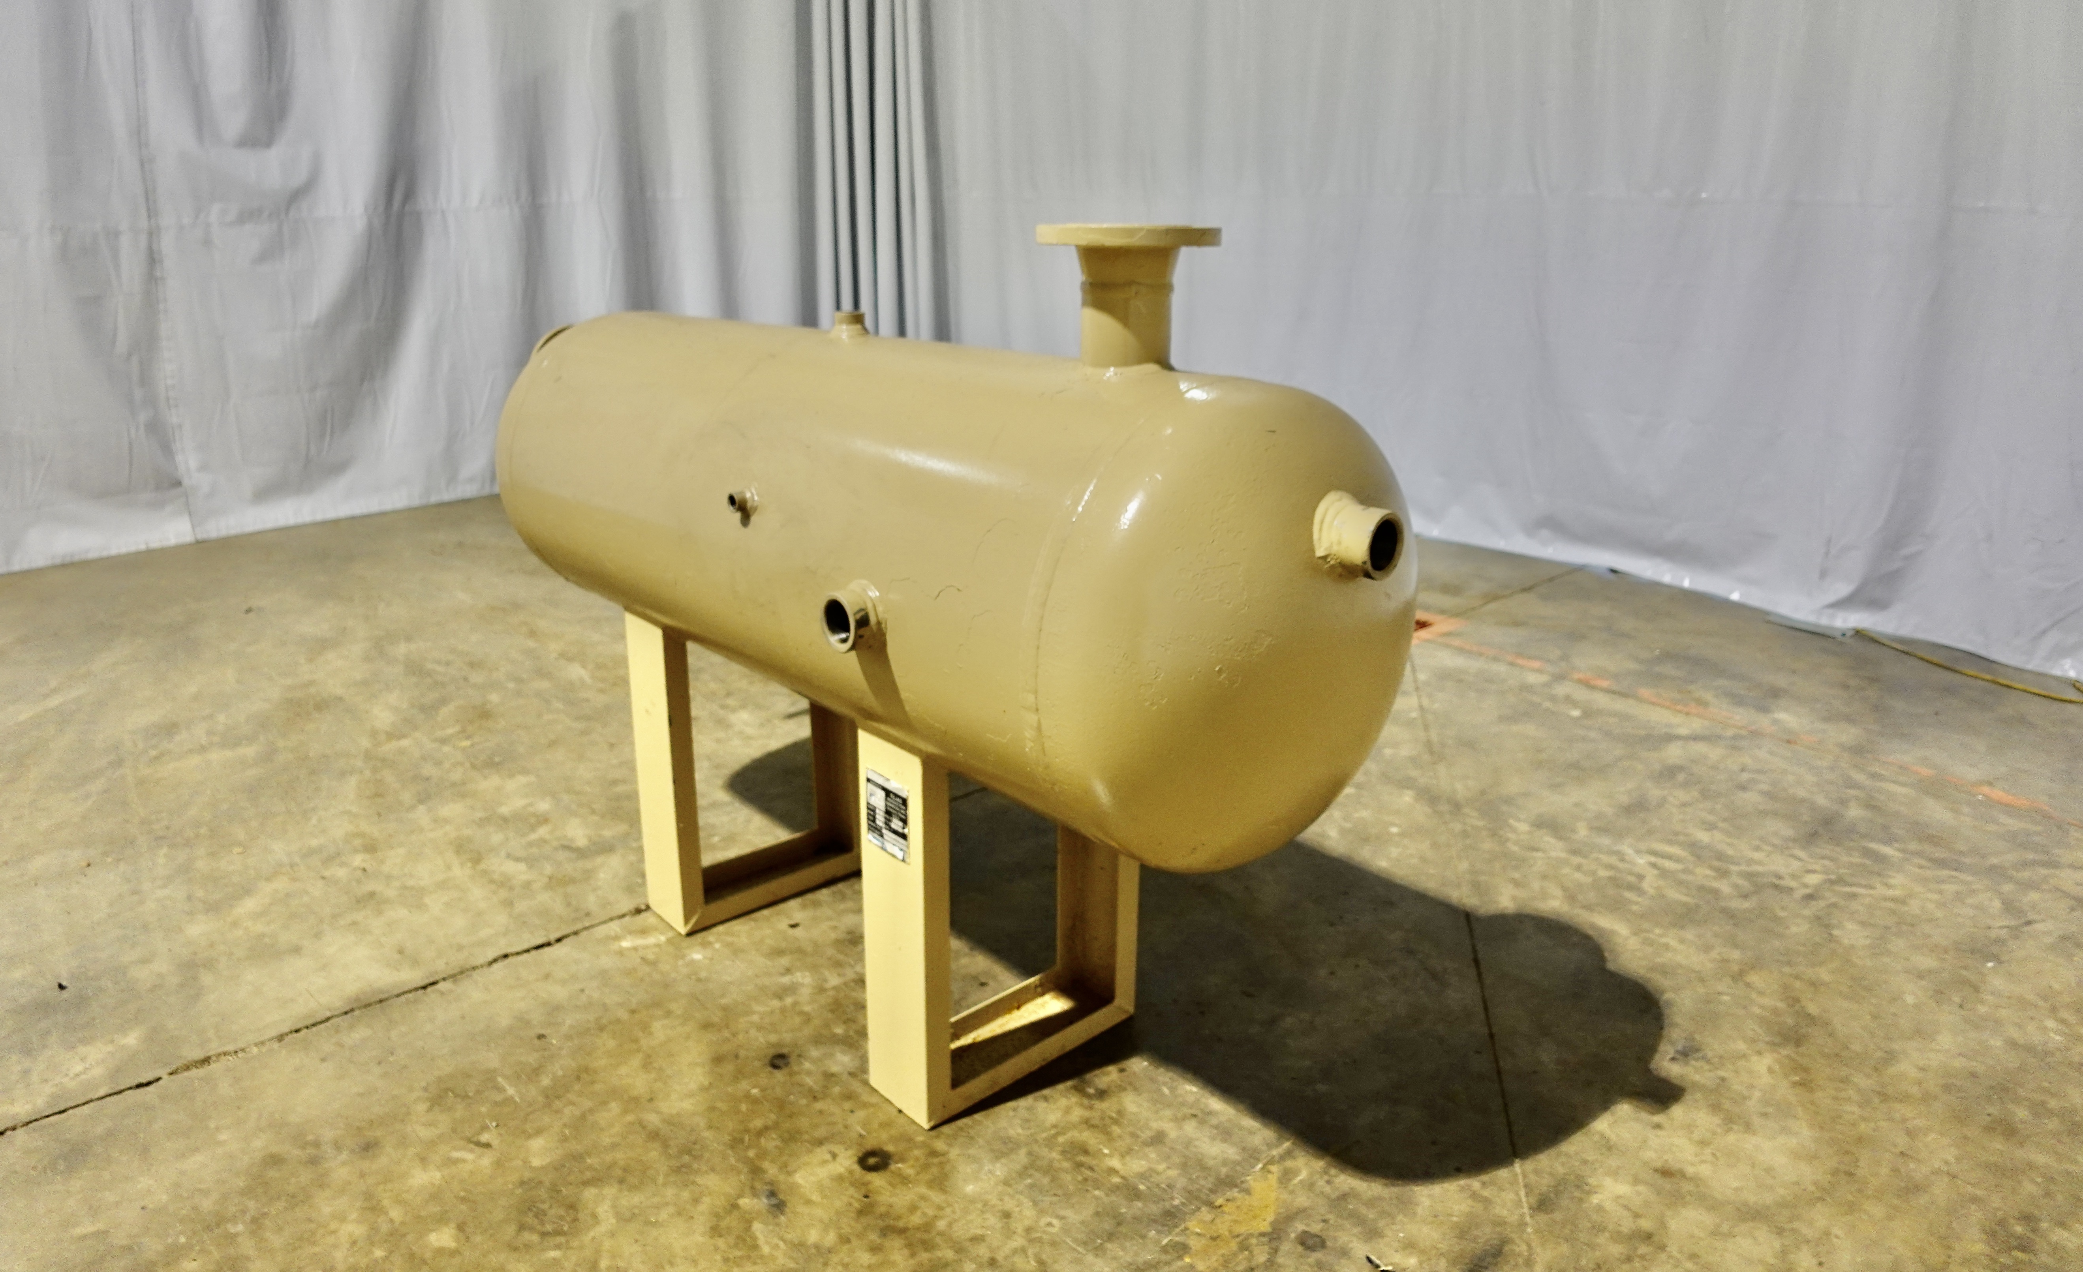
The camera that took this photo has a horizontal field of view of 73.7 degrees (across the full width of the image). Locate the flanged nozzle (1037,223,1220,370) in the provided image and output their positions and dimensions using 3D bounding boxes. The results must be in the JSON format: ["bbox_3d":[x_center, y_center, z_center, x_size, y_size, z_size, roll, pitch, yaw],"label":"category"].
[{"bbox_3d":[0.108,-0.426,1.757,0.229,0.176,0.229,0,17,0],"label":"flanged nozzle"}]

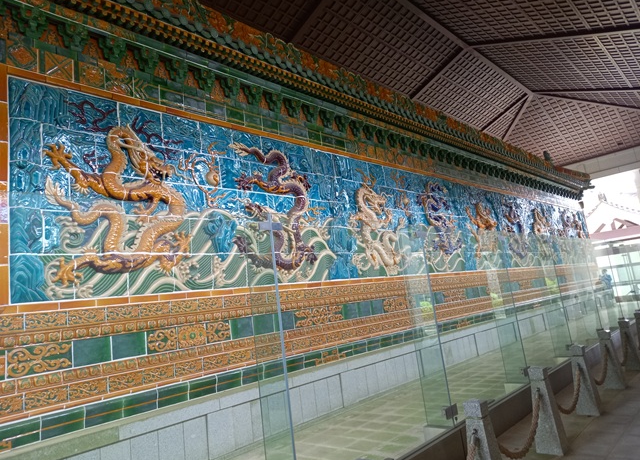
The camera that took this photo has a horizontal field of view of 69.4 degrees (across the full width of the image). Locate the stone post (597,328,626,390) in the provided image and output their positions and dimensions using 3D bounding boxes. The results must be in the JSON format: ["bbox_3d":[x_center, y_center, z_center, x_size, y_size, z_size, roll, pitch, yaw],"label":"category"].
[{"bbox_3d":[3.975,1.768,6.319,0.229,0.746,0.224,-15,-12,42],"label":"stone post"}]

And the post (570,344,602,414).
[{"bbox_3d":[3.050,1.725,5.337,0.229,0.746,0.224,-15,-12,42],"label":"post"}]

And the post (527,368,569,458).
[{"bbox_3d":[2.124,1.683,4.355,0.229,0.746,0.224,-15,-12,42],"label":"post"}]

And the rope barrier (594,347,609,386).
[{"bbox_3d":[3.512,1.743,5.828,0.050,0.381,1.210,-15,-12,42],"label":"rope barrier"}]

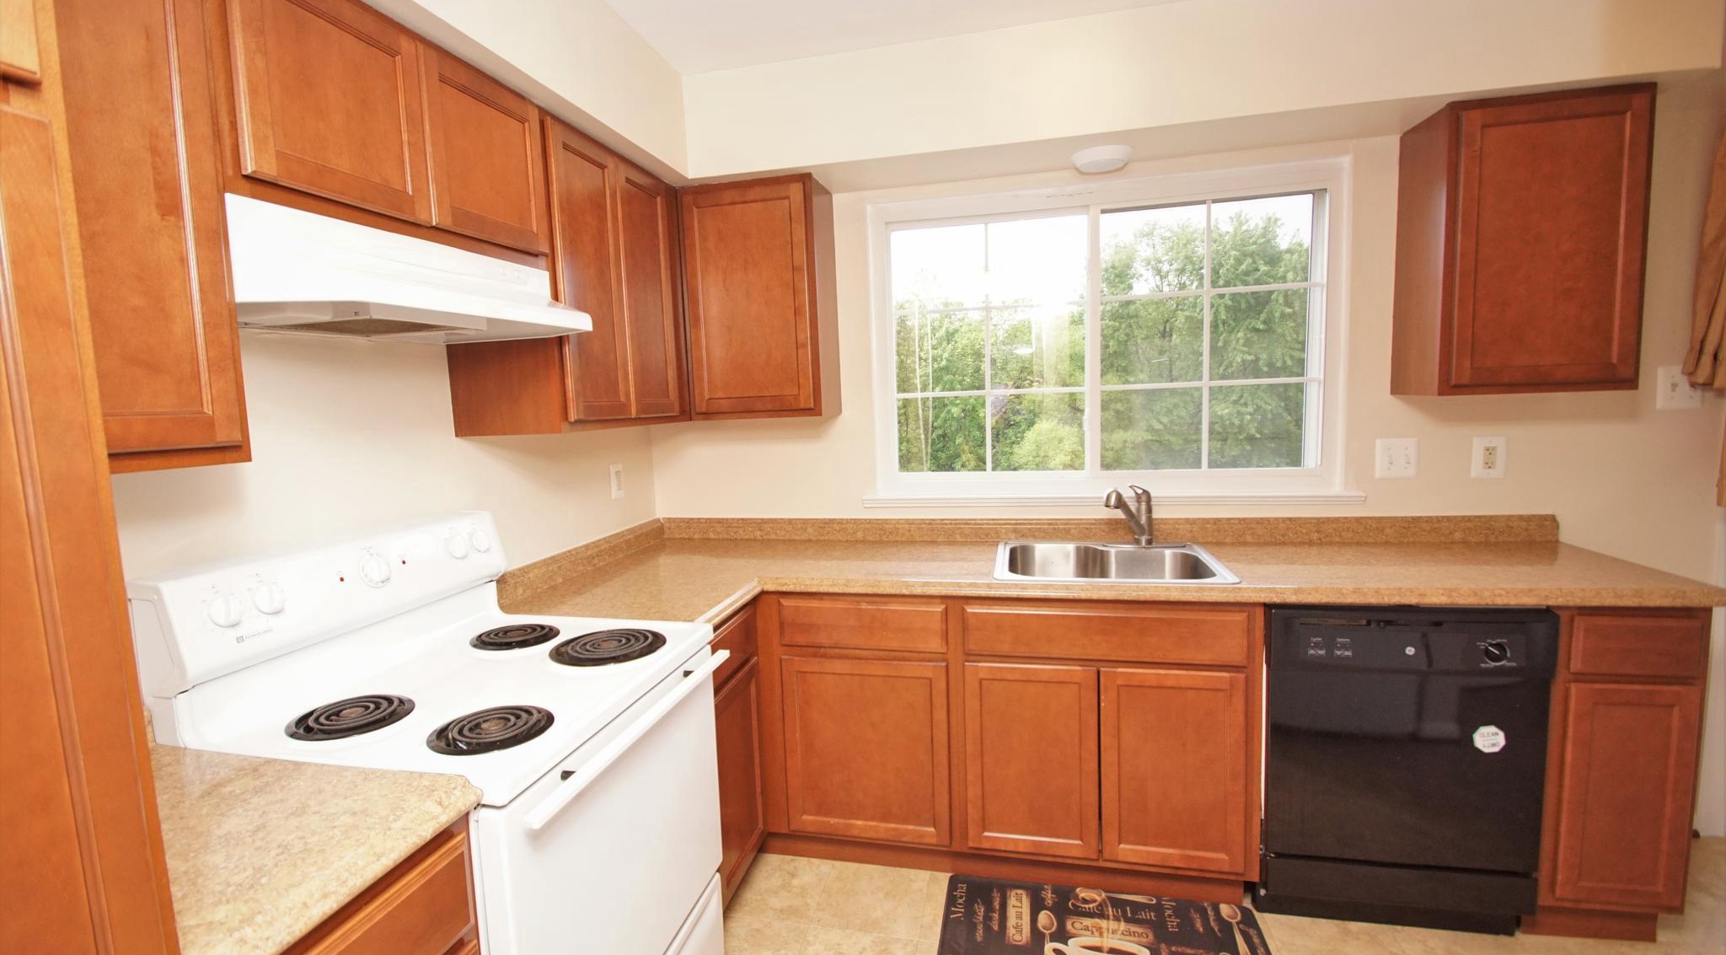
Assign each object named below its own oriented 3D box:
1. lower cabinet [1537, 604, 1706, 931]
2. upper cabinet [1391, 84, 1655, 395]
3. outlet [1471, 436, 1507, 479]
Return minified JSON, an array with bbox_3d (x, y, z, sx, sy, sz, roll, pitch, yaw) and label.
[{"bbox_3d":[1.871,0.707,2.009,0.312,0.875,0.625,-1,6,13],"label":"lower cabinet"},{"bbox_3d":[1.835,-0.631,2.029,0.453,0.776,0.297,-1,6,13],"label":"upper cabinet"},{"bbox_3d":[1.939,-0.060,2.221,0.088,0.128,0.012,-1,6,13],"label":"outlet"}]

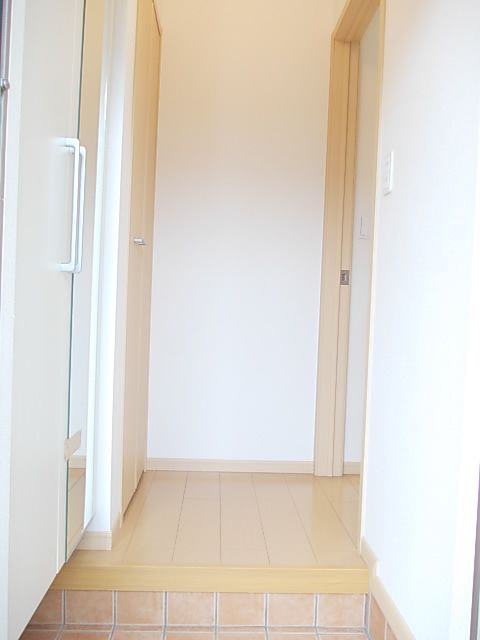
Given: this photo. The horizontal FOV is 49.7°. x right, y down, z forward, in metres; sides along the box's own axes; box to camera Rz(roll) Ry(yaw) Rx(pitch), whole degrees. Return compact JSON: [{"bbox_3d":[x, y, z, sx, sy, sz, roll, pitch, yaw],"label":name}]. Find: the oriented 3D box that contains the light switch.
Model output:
[{"bbox_3d":[0.433,-0.426,1.520,0.012,0.117,0.070,2,2,-2],"label":"light switch"}]

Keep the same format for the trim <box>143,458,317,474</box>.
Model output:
[{"bbox_3d":[-0.042,0.694,2.459,0.800,0.059,0.012,2,2,-2],"label":"trim"}]

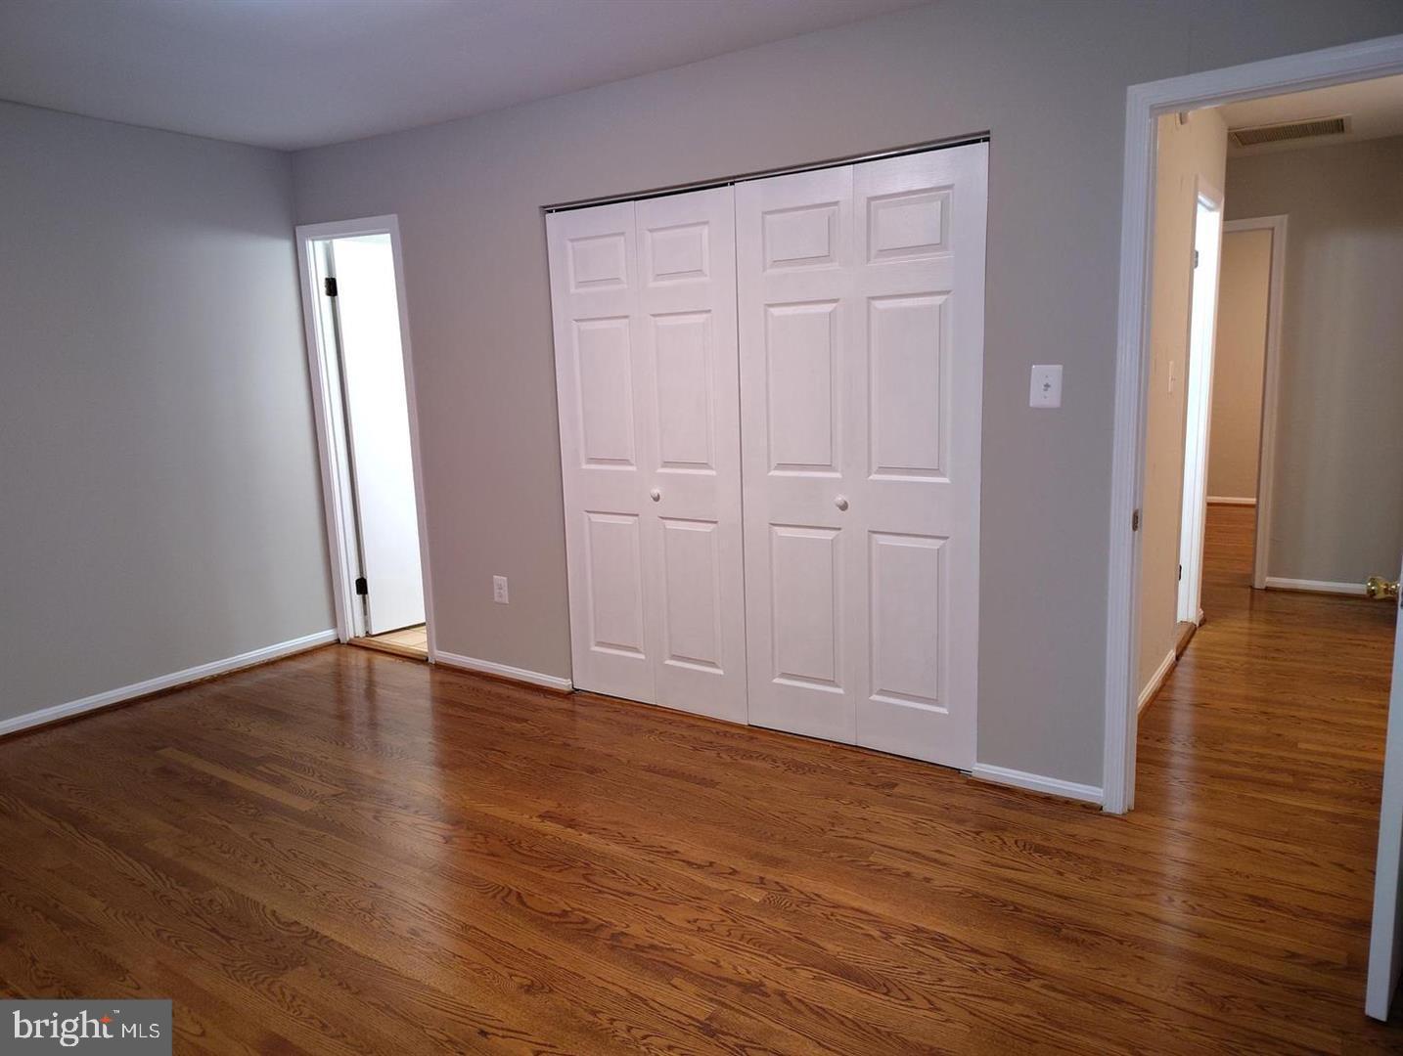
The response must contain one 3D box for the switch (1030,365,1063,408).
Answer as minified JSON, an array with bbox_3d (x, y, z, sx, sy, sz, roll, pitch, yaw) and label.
[{"bbox_3d":[1.037,-0.425,2.928,0.082,0.123,0.014,4,11,33],"label":"switch"}]

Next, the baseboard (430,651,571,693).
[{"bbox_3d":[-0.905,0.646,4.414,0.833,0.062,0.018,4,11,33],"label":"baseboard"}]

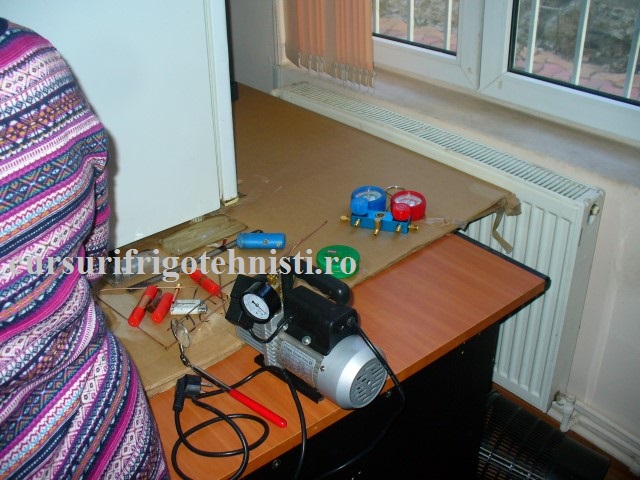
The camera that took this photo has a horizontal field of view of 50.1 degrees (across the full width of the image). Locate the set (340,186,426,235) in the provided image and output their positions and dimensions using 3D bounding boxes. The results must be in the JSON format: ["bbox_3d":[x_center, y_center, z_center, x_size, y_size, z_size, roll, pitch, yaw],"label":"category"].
[{"bbox_3d":[0.142,-0.069,1.488,0.177,0.058,0.183,7,30,15],"label":"set"}]

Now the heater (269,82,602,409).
[{"bbox_3d":[0.267,-0.034,2.109,0.089,0.624,1.178,-22,35,-33],"label":"heater"}]

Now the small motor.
[{"bbox_3d":[-0.029,0.122,1.046,0.278,0.205,0.110,24,38,39],"label":"small motor"}]

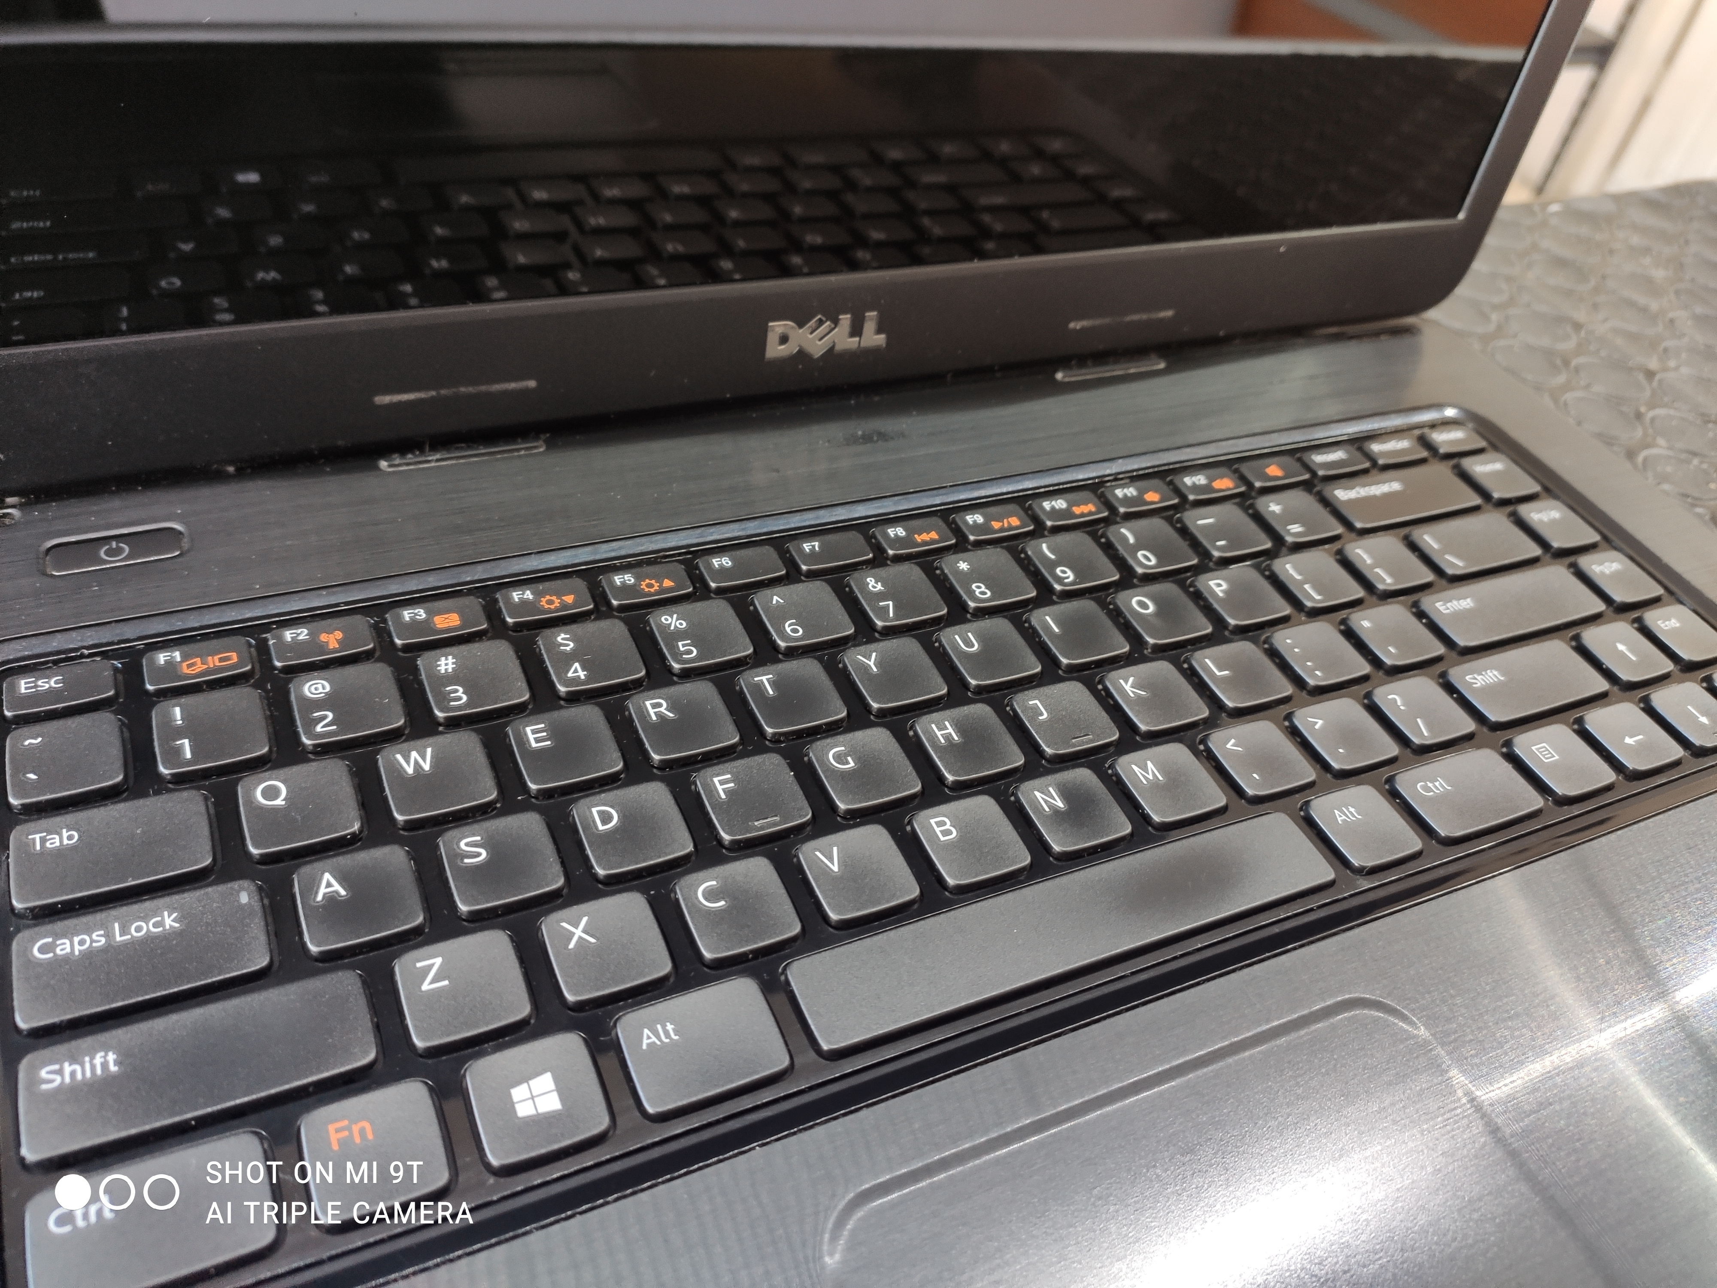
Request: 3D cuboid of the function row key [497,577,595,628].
[{"bbox_3d":[-0.053,-0.007,0.220,0.015,0.002,0.009,-12,49,-24],"label":"function row key"}]

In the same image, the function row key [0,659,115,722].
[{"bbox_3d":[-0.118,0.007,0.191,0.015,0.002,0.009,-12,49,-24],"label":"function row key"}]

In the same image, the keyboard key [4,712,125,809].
[{"bbox_3d":[-0.112,0.017,0.182,0.015,0.002,0.014,-12,49,-24],"label":"keyboard key"}]

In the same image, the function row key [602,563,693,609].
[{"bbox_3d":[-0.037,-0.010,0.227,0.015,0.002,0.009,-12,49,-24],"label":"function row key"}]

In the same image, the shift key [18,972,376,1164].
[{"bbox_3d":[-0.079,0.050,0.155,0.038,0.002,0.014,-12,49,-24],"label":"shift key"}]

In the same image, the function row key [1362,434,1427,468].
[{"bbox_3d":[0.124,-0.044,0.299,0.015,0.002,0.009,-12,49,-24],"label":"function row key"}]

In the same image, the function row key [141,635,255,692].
[{"bbox_3d":[-0.101,0.003,0.198,0.015,0.002,0.009,-12,49,-24],"label":"function row key"}]

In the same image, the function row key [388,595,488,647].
[{"bbox_3d":[-0.069,-0.003,0.213,0.015,0.002,0.009,-12,49,-24],"label":"function row key"}]

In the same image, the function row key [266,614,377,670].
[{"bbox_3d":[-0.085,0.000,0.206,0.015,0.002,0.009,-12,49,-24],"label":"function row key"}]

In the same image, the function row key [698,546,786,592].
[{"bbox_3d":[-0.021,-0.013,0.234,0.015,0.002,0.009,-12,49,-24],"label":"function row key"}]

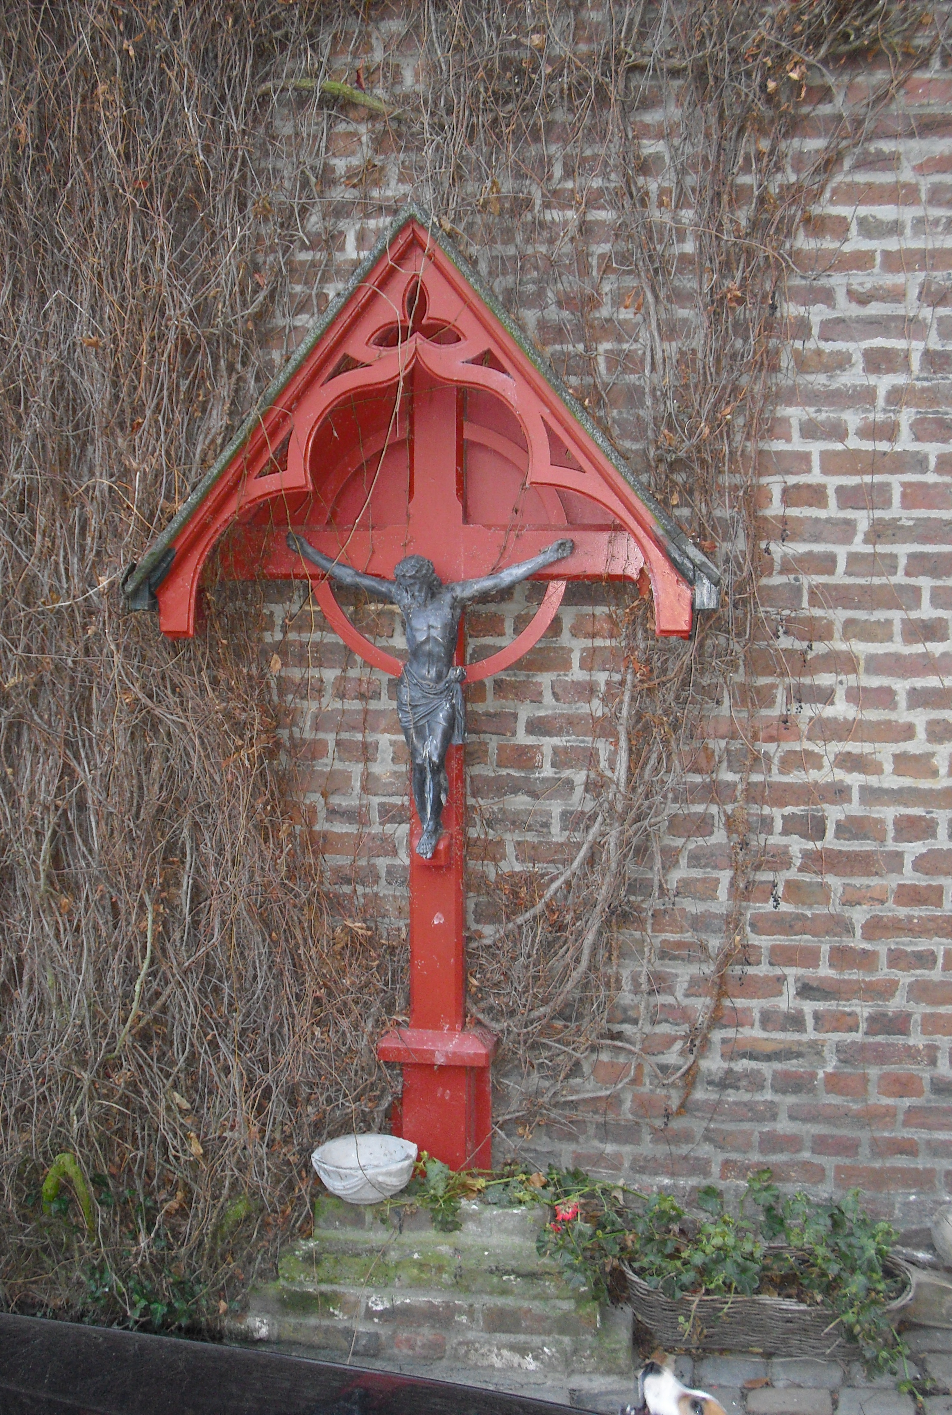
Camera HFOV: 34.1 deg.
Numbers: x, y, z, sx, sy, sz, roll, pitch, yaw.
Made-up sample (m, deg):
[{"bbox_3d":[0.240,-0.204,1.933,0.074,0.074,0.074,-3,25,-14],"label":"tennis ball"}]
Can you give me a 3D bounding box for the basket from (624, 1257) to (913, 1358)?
[{"bbox_3d":[0.584,1.203,3.139,0.580,0.148,0.265,1,4,6],"label":"basket"}]

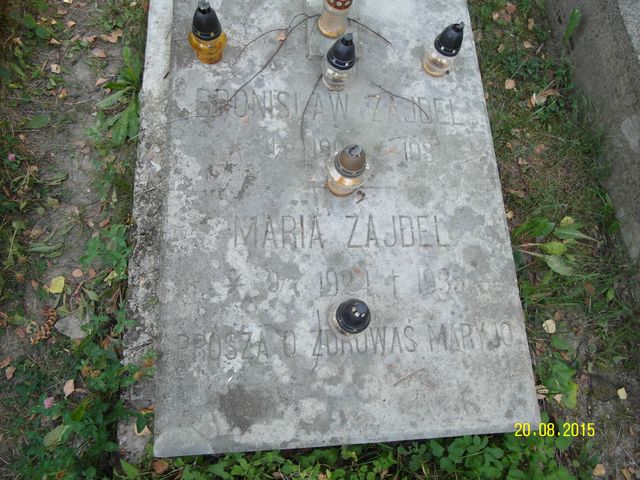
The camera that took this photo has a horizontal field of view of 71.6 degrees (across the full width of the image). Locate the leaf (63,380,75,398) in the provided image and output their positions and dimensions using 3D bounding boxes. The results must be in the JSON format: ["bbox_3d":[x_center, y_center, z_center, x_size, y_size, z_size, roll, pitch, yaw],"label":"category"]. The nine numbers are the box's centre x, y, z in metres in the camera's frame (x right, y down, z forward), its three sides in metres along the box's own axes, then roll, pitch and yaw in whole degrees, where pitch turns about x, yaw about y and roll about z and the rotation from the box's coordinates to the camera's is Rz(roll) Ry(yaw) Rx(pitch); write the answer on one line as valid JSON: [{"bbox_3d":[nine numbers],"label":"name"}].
[{"bbox_3d":[-0.606,0.361,1.073,0.023,0.010,0.042,-11,75,-10],"label":"leaf"}]

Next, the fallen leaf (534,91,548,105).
[{"bbox_3d":[0.733,-0.471,1.465,0.035,0.013,0.062,41,73,6],"label":"fallen leaf"}]

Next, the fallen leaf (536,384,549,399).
[{"bbox_3d":[0.606,0.413,1.207,0.036,0.013,0.035,-5,74,-8],"label":"fallen leaf"}]

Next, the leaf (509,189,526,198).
[{"bbox_3d":[0.613,-0.142,1.375,0.056,0.010,0.018,16,72,-2],"label":"leaf"}]

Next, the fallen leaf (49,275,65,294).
[{"bbox_3d":[-0.673,0.115,1.138,0.033,0.009,0.046,5,73,-6],"label":"fallen leaf"}]

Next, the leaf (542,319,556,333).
[{"bbox_3d":[0.655,0.247,1.265,0.037,0.008,0.037,-18,77,-12],"label":"leaf"}]

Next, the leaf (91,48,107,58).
[{"bbox_3d":[-0.665,-0.562,1.341,0.045,0.009,0.029,26,72,1],"label":"leaf"}]

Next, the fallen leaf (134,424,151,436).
[{"bbox_3d":[-0.400,0.431,1.004,0.038,0.009,0.022,7,73,-5],"label":"fallen leaf"}]

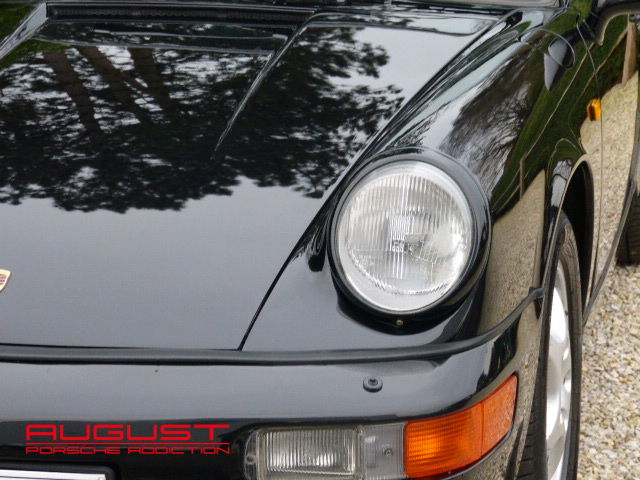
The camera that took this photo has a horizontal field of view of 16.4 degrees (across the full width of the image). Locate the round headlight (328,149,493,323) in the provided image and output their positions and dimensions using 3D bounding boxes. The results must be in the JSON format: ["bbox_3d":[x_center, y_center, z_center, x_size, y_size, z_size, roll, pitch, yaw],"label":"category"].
[{"bbox_3d":[0.126,-0.007,3.120,0.218,0.230,0.085,3,-6,15],"label":"round headlight"}]

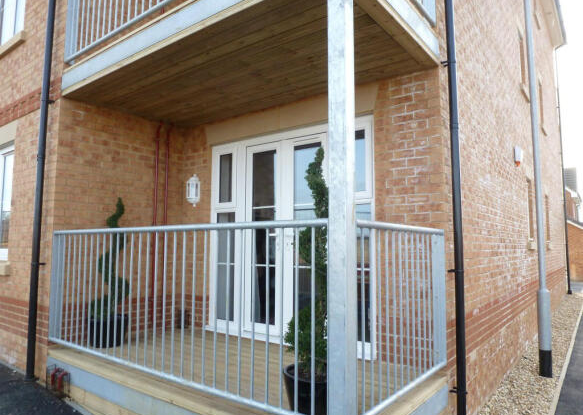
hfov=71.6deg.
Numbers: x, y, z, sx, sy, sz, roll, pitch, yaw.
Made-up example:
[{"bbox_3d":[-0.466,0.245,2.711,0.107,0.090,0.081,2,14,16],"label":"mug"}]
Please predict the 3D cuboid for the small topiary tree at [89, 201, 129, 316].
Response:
[{"bbox_3d":[-1.828,0.516,4.104,0.360,1.250,0.360,-4,-7,37],"label":"small topiary tree"}]

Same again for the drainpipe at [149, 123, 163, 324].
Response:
[{"bbox_3d":[-1.587,0.165,4.768,0.050,2.402,0.060,-4,-7,37],"label":"drainpipe"}]

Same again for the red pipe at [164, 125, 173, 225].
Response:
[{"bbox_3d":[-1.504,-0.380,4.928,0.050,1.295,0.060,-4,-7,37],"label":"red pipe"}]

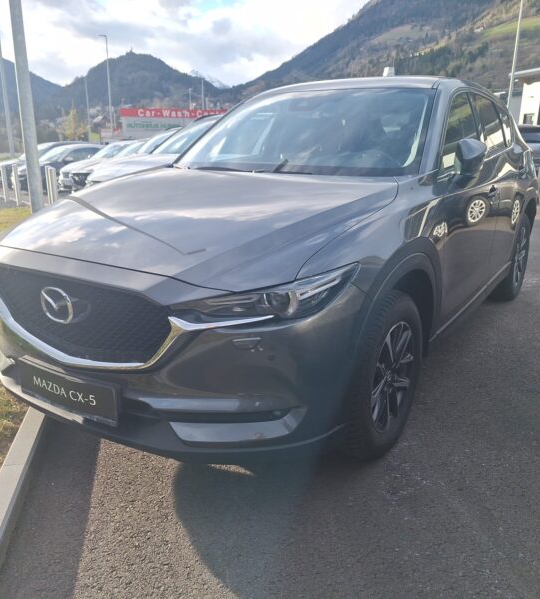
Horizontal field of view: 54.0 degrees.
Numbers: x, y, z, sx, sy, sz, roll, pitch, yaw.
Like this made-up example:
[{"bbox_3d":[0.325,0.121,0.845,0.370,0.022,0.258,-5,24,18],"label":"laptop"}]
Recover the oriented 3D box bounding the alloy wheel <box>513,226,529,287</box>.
[{"bbox_3d":[1.977,-0.353,4.333,0.180,0.470,0.470,11,20,33],"label":"alloy wheel"}]

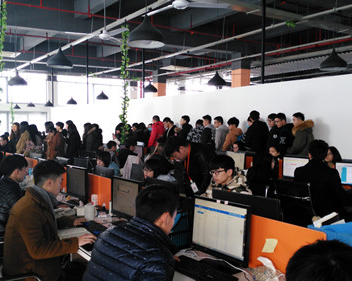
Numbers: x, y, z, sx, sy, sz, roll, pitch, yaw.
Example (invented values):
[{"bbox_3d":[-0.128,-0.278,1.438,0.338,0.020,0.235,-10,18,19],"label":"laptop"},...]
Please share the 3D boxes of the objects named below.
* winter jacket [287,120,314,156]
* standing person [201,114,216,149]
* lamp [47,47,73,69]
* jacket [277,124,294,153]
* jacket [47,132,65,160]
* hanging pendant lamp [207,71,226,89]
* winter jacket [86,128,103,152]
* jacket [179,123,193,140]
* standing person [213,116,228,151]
[{"bbox_3d":[2.183,0.110,6.250,0.440,0.840,0.520,1,2,25],"label":"winter jacket"},{"bbox_3d":[0.765,0.268,8.233,0.360,1.680,0.500,1,4,28],"label":"standing person"},{"bbox_3d":[-1.590,-1.130,4.900,0.340,0.260,0.340,-3,3,-39],"label":"lamp"},{"bbox_3d":[1.912,-0.003,6.250,0.360,0.680,0.500,-3,3,-37],"label":"jacket"},{"bbox_3d":[-2.772,0.137,8.200,0.360,0.700,0.480,-1,2,-18],"label":"jacket"},{"bbox_3d":[0.727,-1.093,6.350,0.330,0.260,0.330,-1,3,0],"label":"hanging pendant lamp"},{"bbox_3d":[-2.016,0.049,8.800,0.380,0.750,0.500,-1,2,-6],"label":"winter jacket"},{"bbox_3d":[0.256,-0.072,8.837,0.320,0.720,0.480,1,4,28],"label":"jacket"},{"bbox_3d":[0.968,0.381,7.700,0.340,1.760,0.480,1,2,18],"label":"standing person"}]

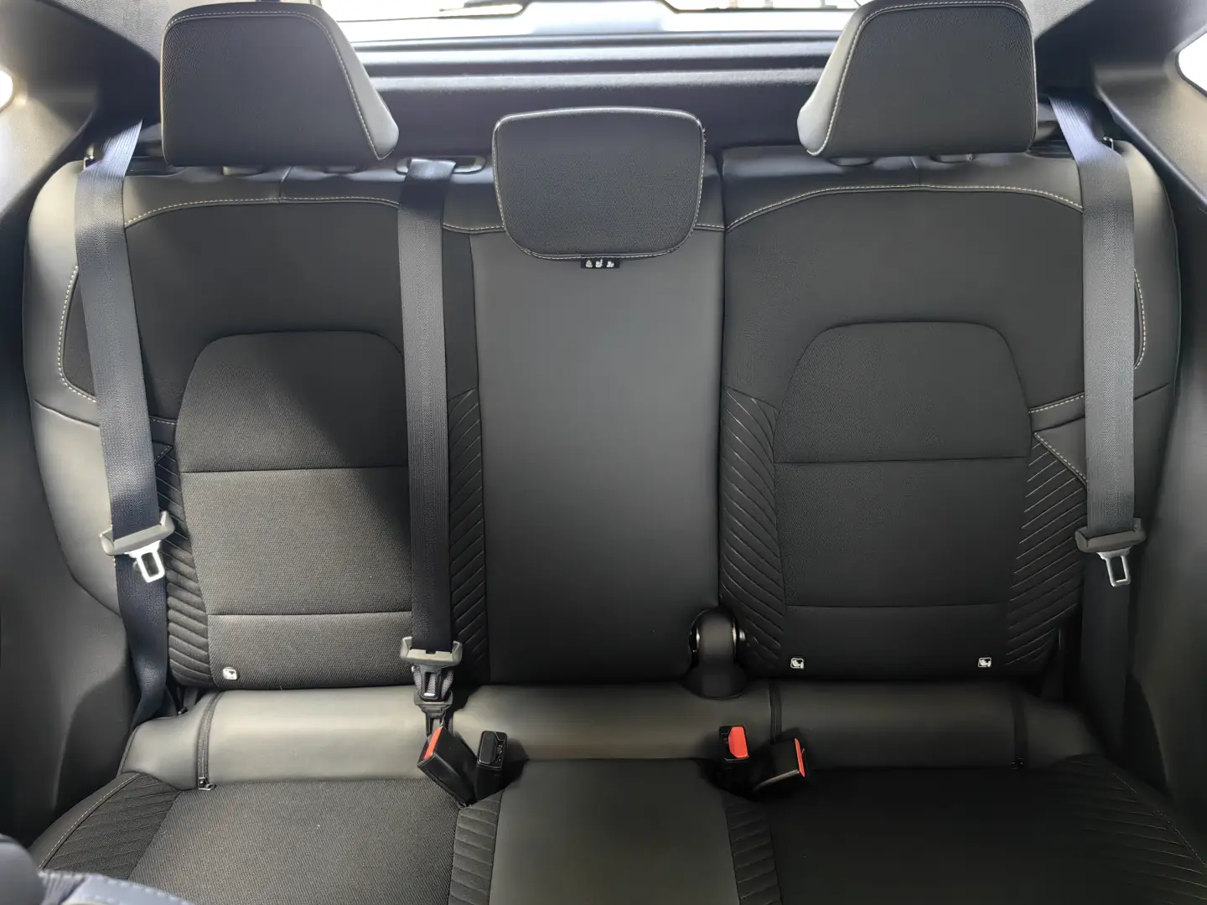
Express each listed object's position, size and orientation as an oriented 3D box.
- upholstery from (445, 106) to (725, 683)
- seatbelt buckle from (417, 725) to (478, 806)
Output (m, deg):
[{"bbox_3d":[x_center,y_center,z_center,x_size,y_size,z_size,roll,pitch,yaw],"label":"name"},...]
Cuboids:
[{"bbox_3d":[-0.020,-0.058,1.156,0.320,0.675,0.170,-1,14,0],"label":"upholstery"},{"bbox_3d":[-0.167,0.345,1.033,0.024,0.075,0.042,-30,22,17],"label":"seatbelt buckle"}]

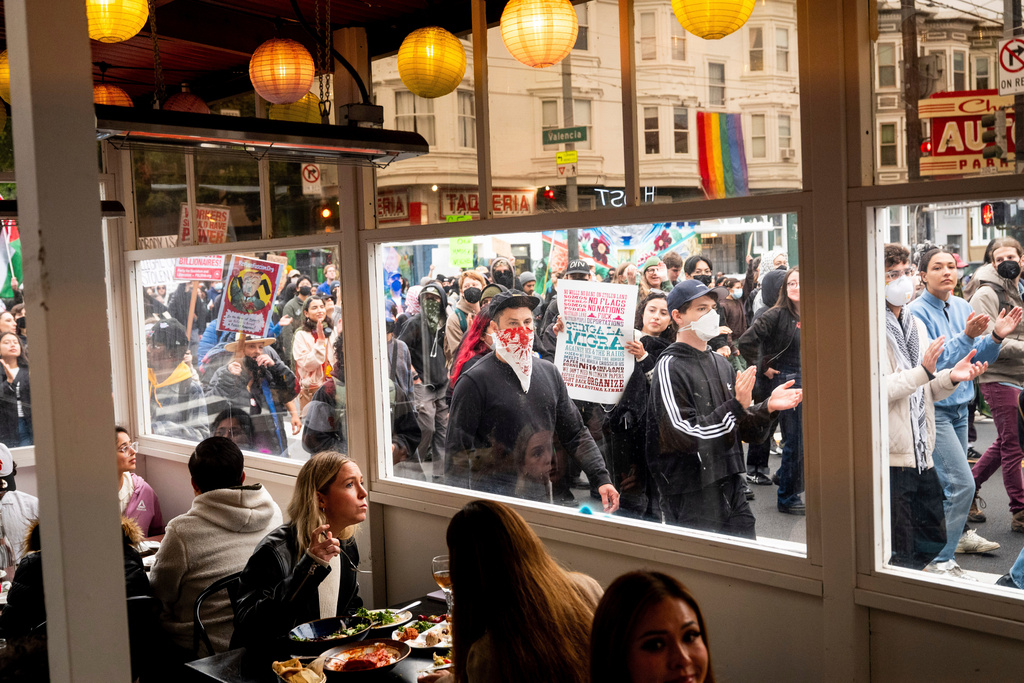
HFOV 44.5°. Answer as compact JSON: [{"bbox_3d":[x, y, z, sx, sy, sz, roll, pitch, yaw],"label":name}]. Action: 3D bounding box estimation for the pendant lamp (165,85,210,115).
[{"bbox_3d":[-1.285,-0.890,4.950,0.200,0.200,0.200,-2,4,0],"label":"pendant lamp"}]

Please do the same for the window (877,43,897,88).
[{"bbox_3d":[15.909,-11.707,53.127,0.798,1.953,0.150,-3,4,-4],"label":"window"}]

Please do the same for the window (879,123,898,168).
[{"bbox_3d":[16.058,-8.383,53.338,0.801,1.888,0.150,-3,4,-4],"label":"window"}]

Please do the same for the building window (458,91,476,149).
[{"bbox_3d":[-1.401,-6.979,39.400,0.680,1.760,0.150,-5,4,-34],"label":"building window"}]

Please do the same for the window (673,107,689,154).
[{"bbox_3d":[6.148,-7.646,45.400,0.760,1.660,0.150,-5,5,-40],"label":"window"}]

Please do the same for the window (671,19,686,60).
[{"bbox_3d":[6.035,-10.989,45.200,0.760,1.680,0.150,-5,5,-40],"label":"window"}]

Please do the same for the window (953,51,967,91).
[{"bbox_3d":[19.852,-11.950,55.500,0.920,1.850,0.150,-5,5,-39],"label":"window"}]

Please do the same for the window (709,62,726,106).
[{"bbox_3d":[7.808,-9.786,47.600,0.900,1.620,0.150,-5,5,-40],"label":"window"}]

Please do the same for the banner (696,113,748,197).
[{"bbox_3d":[7.870,-6.895,46.904,2.579,3.448,0.150,-5,5,-40],"label":"banner"}]

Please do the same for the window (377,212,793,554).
[{"bbox_3d":[0.118,0.090,3.626,0.090,0.810,1.765,-5,5,-40],"label":"window"}]

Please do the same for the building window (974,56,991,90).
[{"bbox_3d":[21.825,-12.316,58.058,0.696,1.855,0.150,-3,4,-4],"label":"building window"}]

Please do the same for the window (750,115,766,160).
[{"bbox_3d":[9.611,-7.984,48.700,0.540,1.660,0.150,-2,4,2],"label":"window"}]

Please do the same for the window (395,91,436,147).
[{"bbox_3d":[-2.818,-6.513,36.554,1.228,1.638,0.150,-2,4,5],"label":"window"}]

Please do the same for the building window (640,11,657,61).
[{"bbox_3d":[4.782,-10.675,43.850,0.543,1.675,0.150,-2,4,6],"label":"building window"}]

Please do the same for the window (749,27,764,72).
[{"bbox_3d":[9.302,-11.109,47.618,0.578,1.731,0.150,-2,4,6],"label":"window"}]

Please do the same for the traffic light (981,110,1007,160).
[{"bbox_3d":[7.540,-3.226,19.600,0.350,0.760,0.250,0,5,38],"label":"traffic light"}]

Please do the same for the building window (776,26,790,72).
[{"bbox_3d":[10.418,-11.205,48.028,0.840,1.738,0.150,-5,5,-40],"label":"building window"}]

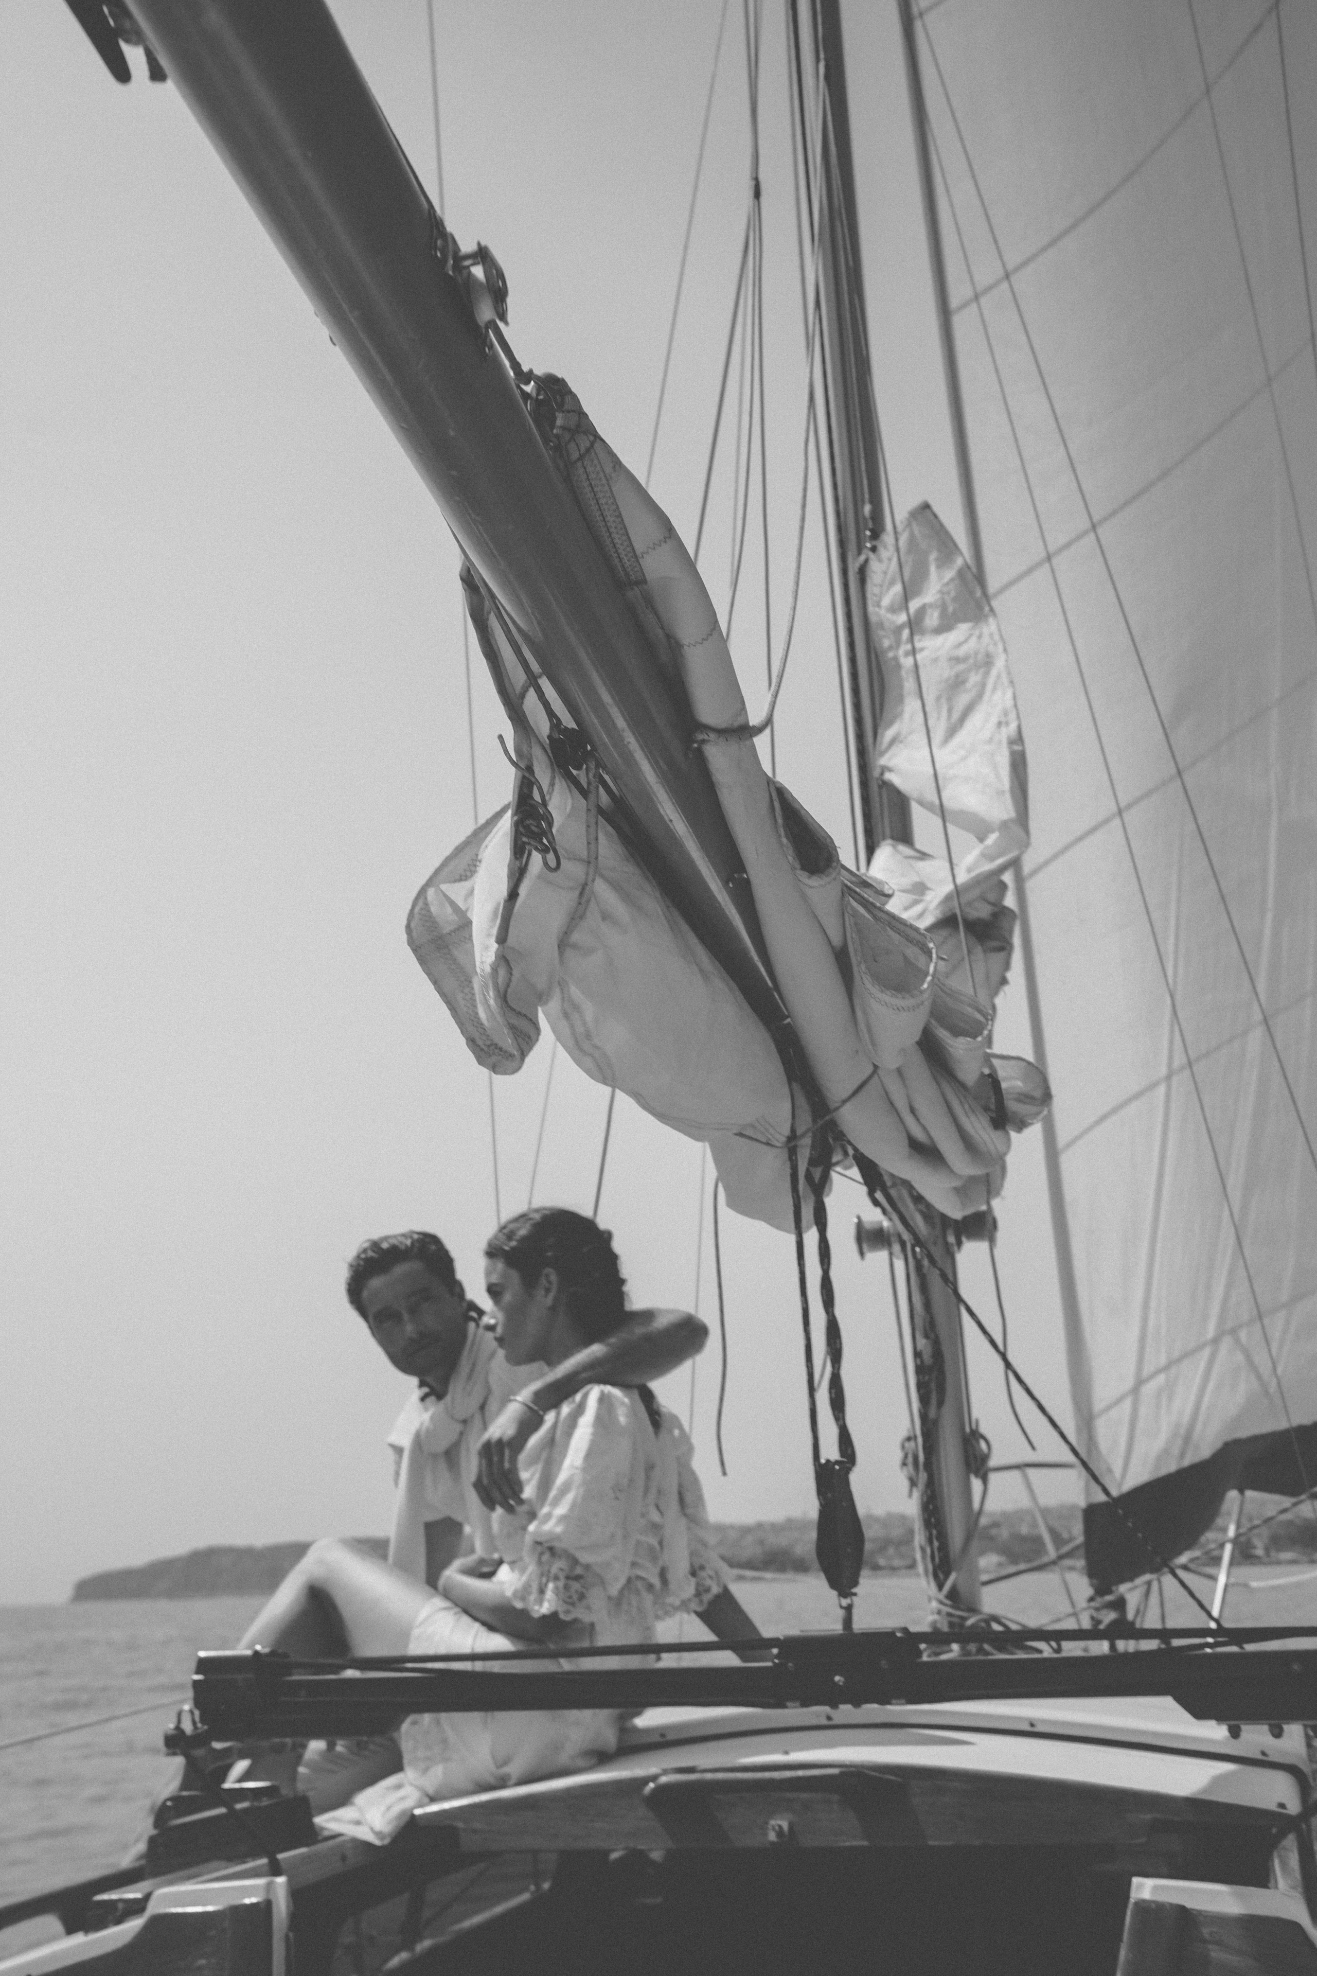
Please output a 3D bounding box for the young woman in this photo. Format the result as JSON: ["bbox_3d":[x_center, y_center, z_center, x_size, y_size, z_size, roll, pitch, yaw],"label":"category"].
[{"bbox_3d":[-0.244,0.795,2.700,0.770,0.860,0.500,-7,-19,15],"label":"young woman"}]

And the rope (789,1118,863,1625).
[{"bbox_3d":[0.219,0.489,2.345,0.075,0.640,0.065,-7,-18,16],"label":"rope"}]

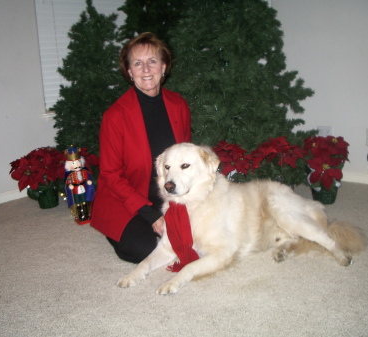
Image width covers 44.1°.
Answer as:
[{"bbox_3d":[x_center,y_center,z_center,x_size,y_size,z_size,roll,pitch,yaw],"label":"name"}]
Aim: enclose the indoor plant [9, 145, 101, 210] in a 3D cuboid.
[{"bbox_3d":[-0.839,0.051,2.973,0.530,0.380,0.440,-5,11,-8],"label":"indoor plant"}]

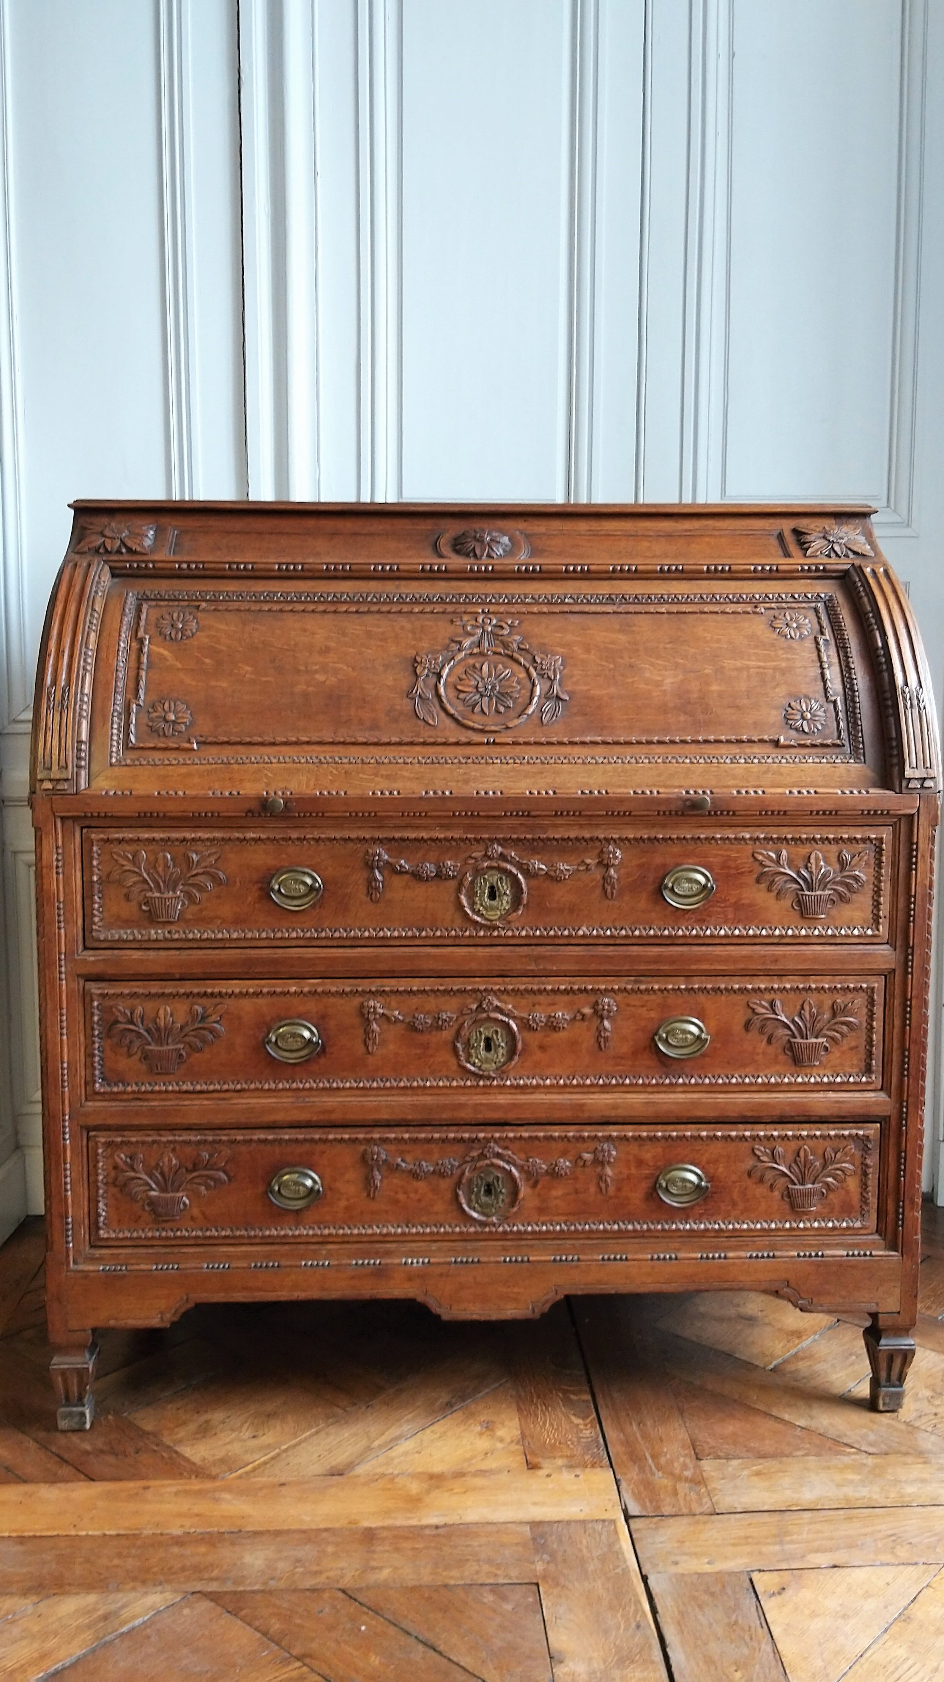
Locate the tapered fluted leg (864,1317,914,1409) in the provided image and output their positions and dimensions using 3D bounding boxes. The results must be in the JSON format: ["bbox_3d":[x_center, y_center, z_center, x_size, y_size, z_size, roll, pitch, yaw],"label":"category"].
[{"bbox_3d":[0.561,0.700,1.763,0.052,0.127,0.051,0,5,-2],"label":"tapered fluted leg"}]

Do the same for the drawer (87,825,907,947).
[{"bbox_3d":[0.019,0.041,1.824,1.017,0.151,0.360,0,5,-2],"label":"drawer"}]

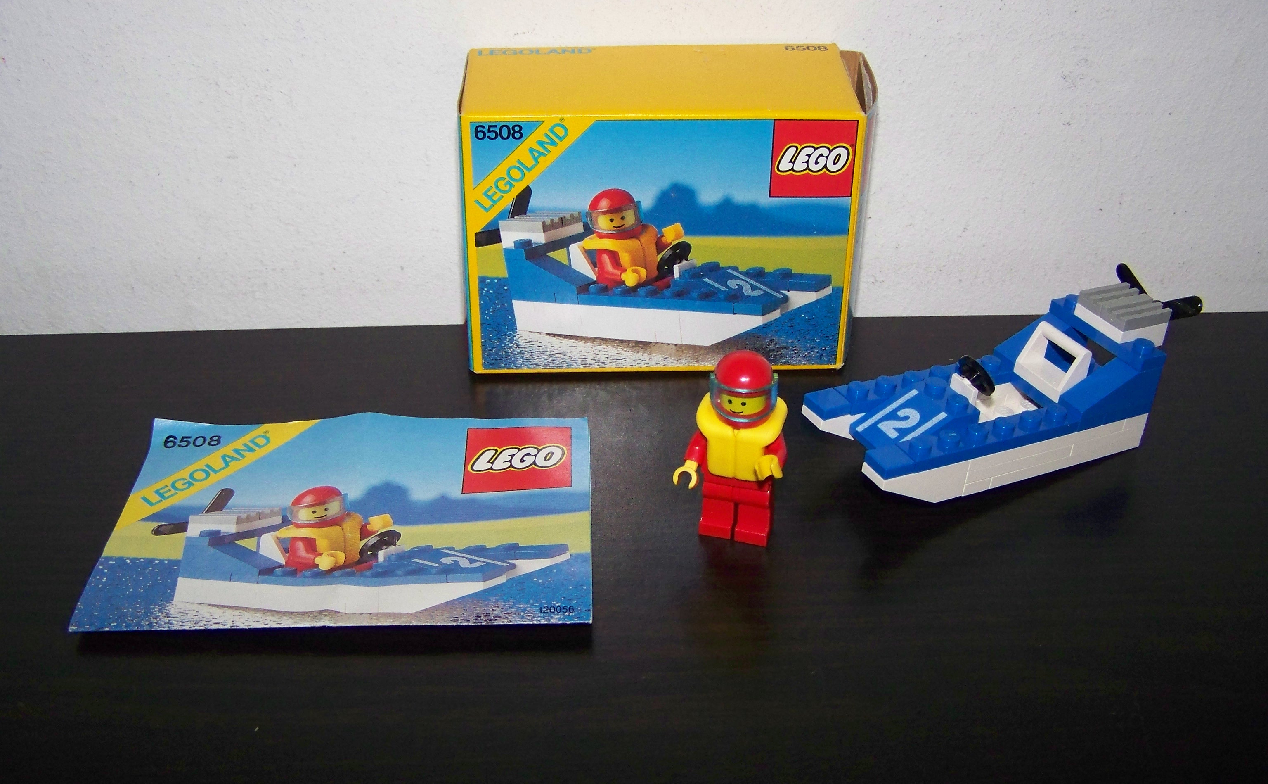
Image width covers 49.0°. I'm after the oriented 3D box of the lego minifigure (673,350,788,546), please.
[{"bbox_3d":[0.022,0.013,0.300,0.024,0.044,0.017,9,35,13],"label":"lego minifigure"}]

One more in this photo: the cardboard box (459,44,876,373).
[{"bbox_3d":[0.008,-0.047,0.362,0.099,0.071,0.044,-1,34,-2],"label":"cardboard box"}]

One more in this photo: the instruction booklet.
[{"bbox_3d":[-0.062,0.027,0.308,0.105,0.006,0.074,-1,34,-2],"label":"instruction booklet"}]

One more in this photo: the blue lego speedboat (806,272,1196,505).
[{"bbox_3d":[0.088,-0.004,0.326,0.095,0.037,0.034,-11,35,-25],"label":"blue lego speedboat"}]

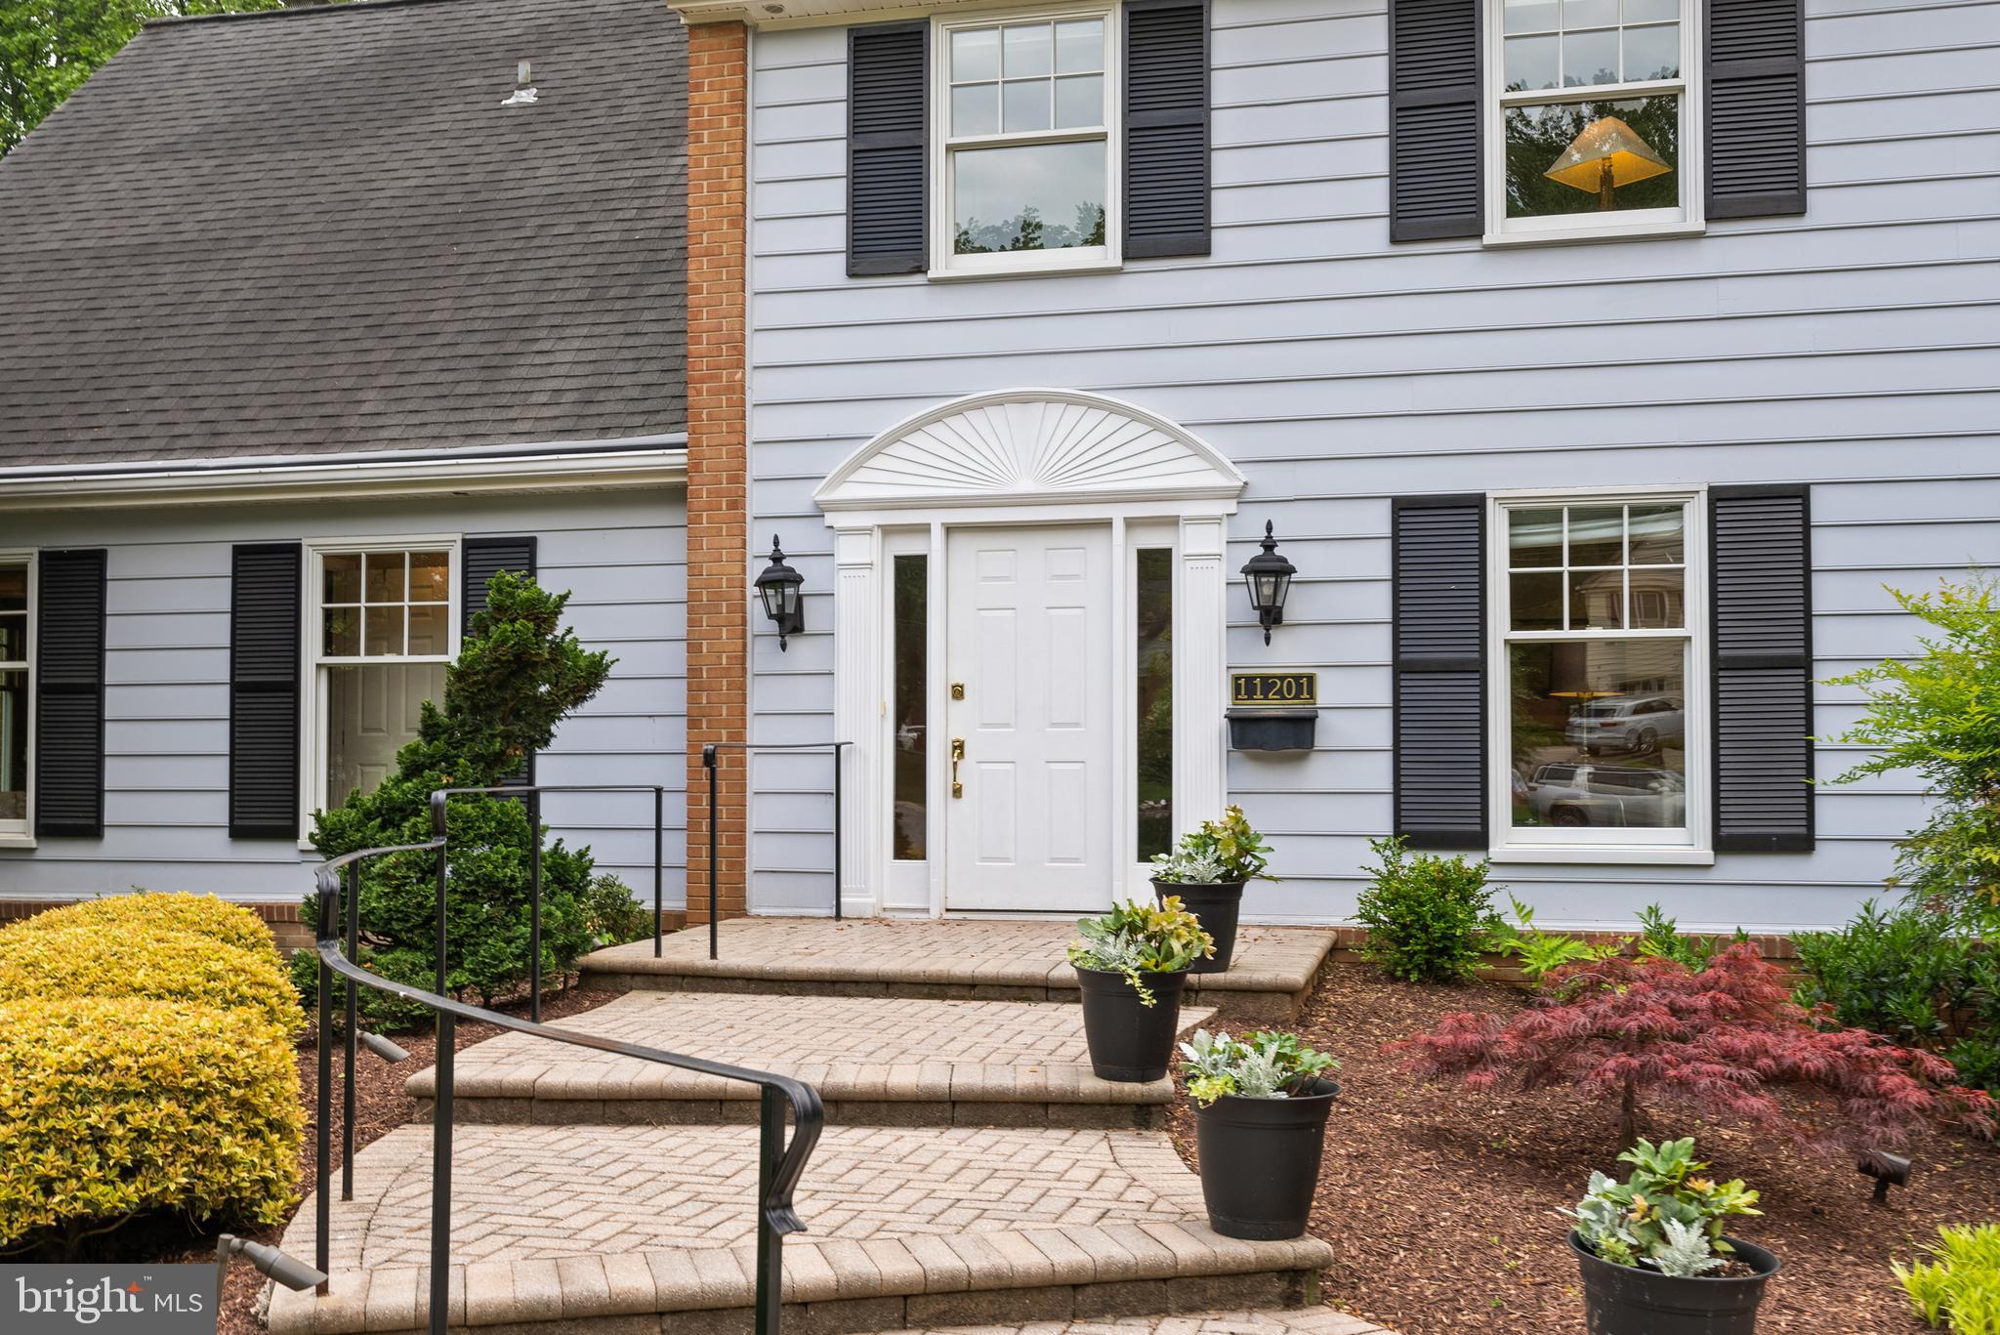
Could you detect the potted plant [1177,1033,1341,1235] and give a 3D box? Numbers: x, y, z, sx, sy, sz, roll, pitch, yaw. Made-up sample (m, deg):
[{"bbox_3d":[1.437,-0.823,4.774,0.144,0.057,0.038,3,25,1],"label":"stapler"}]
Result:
[{"bbox_3d":[0.652,1.149,4.720,0.420,0.500,0.410,-1,-2,13],"label":"potted plant"}]

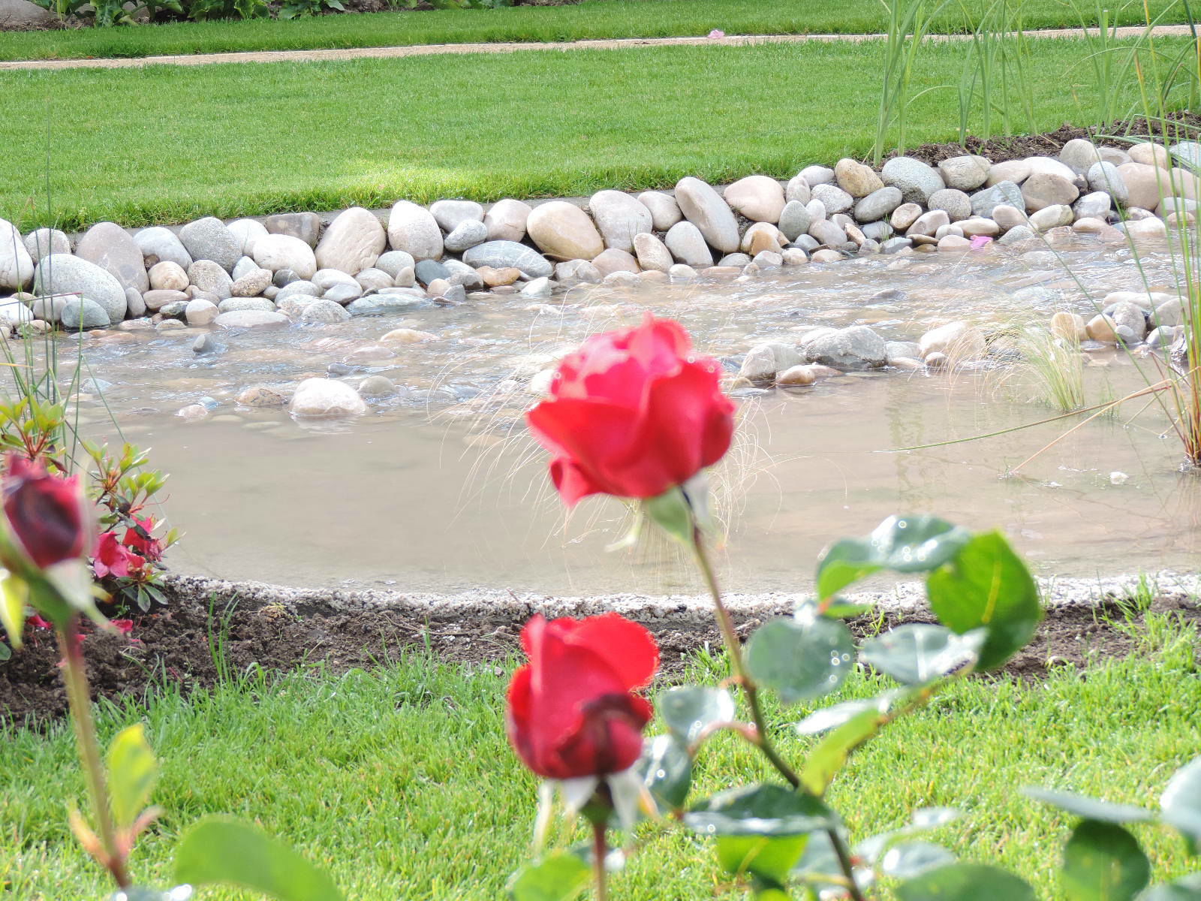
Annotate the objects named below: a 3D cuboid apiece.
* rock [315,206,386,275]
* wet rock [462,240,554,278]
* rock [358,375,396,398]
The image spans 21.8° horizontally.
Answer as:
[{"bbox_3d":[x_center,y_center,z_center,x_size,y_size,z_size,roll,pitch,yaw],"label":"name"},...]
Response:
[{"bbox_3d":[-0.596,-0.500,7.450,0.166,0.155,0.125,0,14,0],"label":"rock"},{"bbox_3d":[-0.224,-0.456,7.480,0.213,0.090,0.130,0,14,0],"label":"wet rock"},{"bbox_3d":[-0.421,-0.113,5.906,0.074,0.060,0.064,0,14,0],"label":"rock"}]

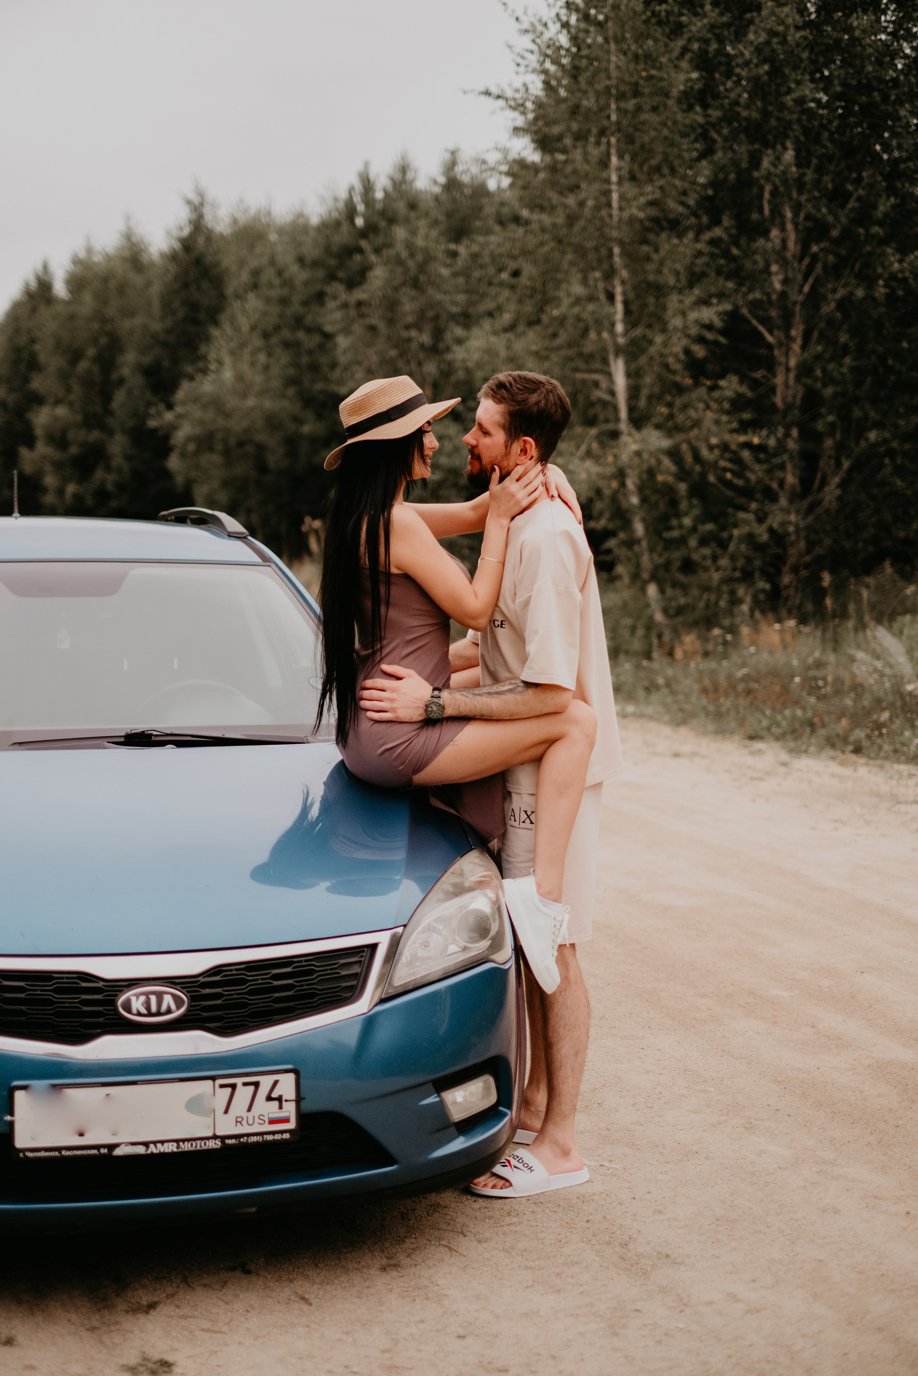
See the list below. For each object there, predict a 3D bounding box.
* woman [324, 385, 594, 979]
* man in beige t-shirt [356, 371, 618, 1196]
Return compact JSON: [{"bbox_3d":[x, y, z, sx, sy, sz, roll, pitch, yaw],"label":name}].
[{"bbox_3d":[-0.010,-0.010,4.480,0.620,1.330,0.560,-2,6,-17],"label":"woman"},{"bbox_3d":[0.055,0.190,4.520,0.600,1.790,0.540,-2,6,-20],"label":"man in beige t-shirt"}]

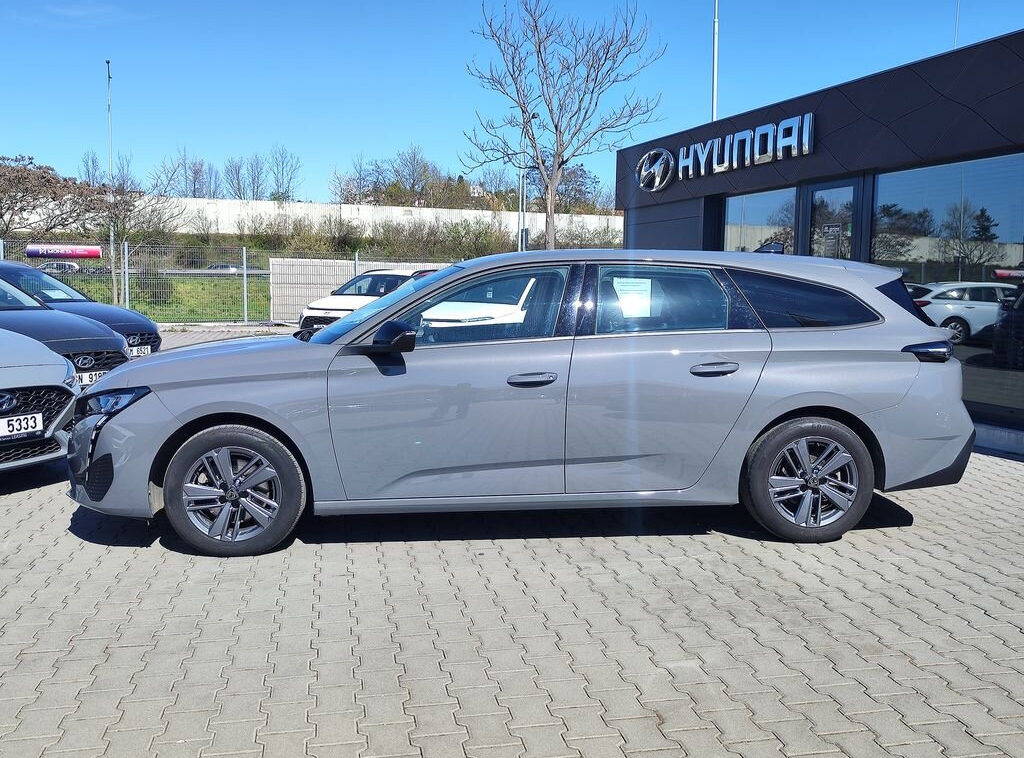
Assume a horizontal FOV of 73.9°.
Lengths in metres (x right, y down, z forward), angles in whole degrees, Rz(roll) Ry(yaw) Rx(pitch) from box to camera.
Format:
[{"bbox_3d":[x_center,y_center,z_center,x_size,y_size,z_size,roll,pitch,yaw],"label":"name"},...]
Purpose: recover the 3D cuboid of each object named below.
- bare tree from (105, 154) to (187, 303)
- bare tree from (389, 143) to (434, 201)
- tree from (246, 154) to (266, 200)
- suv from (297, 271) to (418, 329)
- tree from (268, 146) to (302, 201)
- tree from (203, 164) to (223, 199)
[{"bbox_3d":[-9.965,-4.024,18.500,2.400,4.210,2.400,0,8,0],"label":"bare tree"},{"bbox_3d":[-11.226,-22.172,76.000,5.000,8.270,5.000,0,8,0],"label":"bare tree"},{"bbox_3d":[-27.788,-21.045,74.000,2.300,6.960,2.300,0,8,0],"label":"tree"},{"bbox_3d":[-2.380,-1.370,13.500,1.790,1.510,4.180,4,9,27],"label":"suv"},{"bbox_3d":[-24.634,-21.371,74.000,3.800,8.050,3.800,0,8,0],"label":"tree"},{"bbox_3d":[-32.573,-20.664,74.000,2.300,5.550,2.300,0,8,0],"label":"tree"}]

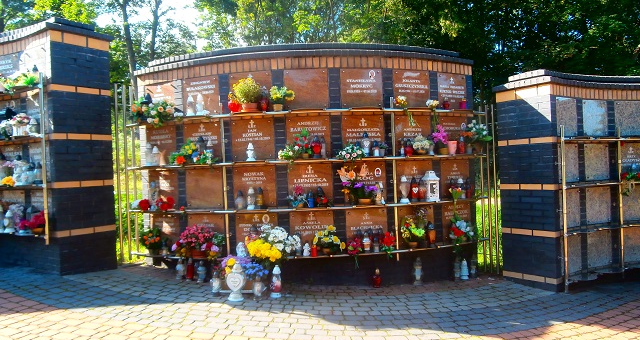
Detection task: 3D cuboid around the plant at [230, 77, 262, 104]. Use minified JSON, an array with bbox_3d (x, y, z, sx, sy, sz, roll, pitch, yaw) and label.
[{"bbox_3d":[-0.805,-0.829,5.061,0.312,0.359,0.289,-2,0,9],"label":"plant"}]

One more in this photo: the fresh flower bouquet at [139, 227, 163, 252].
[{"bbox_3d":[-2.016,0.832,5.496,0.240,0.290,0.220,-2,0,32],"label":"fresh flower bouquet"}]

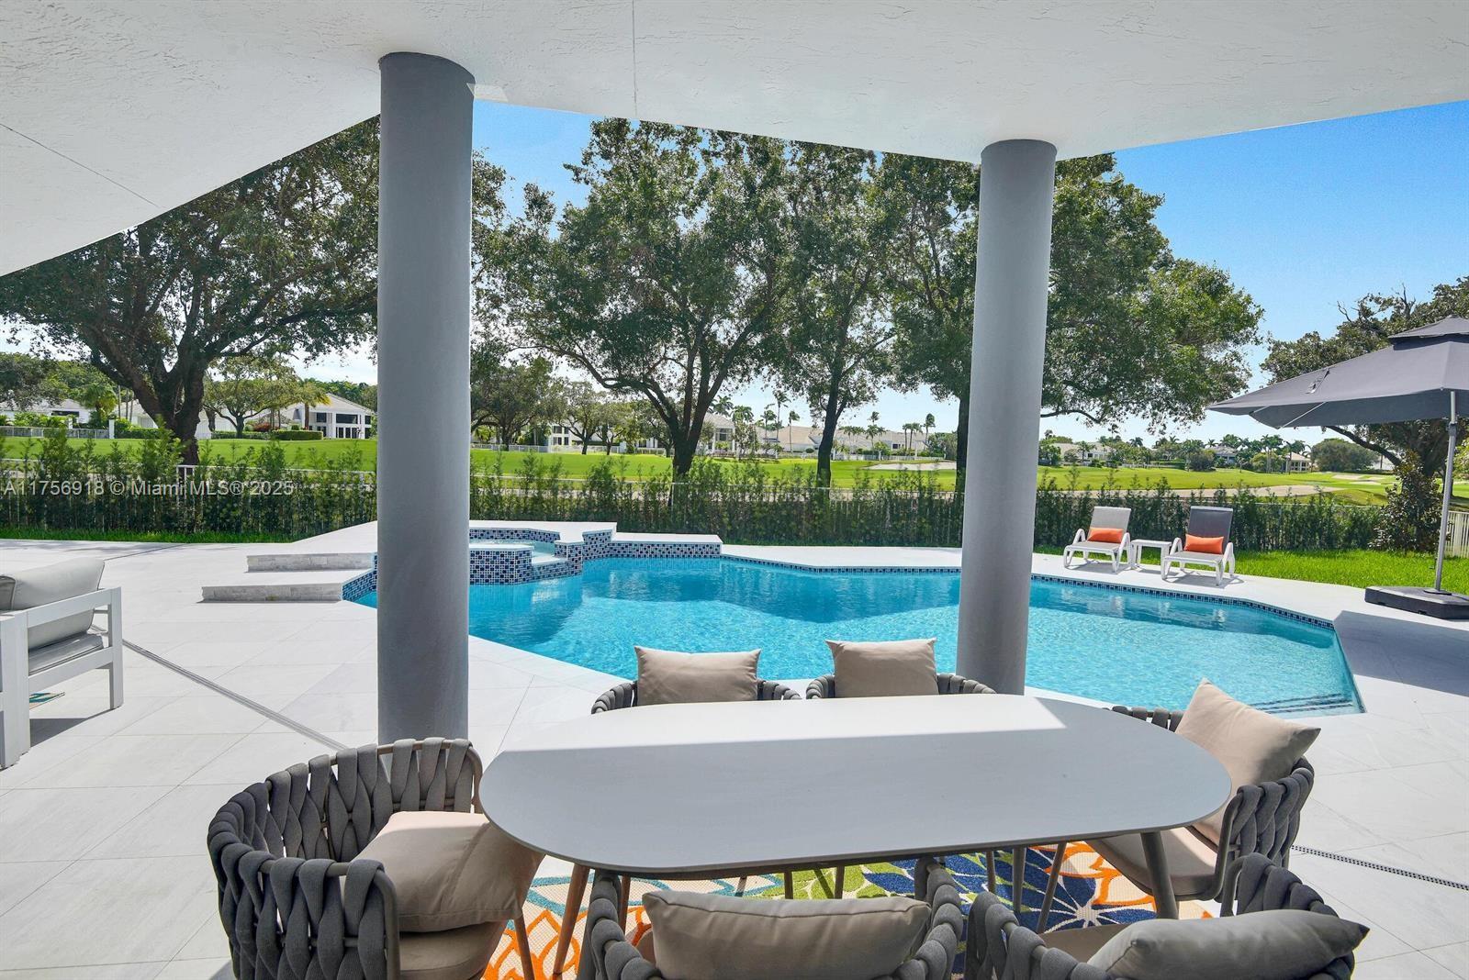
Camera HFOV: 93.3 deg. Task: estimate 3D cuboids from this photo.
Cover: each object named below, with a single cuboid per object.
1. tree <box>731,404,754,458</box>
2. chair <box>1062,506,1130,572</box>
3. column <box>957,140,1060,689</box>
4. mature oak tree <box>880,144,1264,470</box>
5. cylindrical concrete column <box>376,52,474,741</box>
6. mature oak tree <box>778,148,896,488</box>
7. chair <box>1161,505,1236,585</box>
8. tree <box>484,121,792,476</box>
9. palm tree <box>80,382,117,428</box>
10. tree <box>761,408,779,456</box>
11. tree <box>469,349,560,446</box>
[{"bbox_3d":[1.372,-10.870,127.588,3.900,9.740,3.900,2,3,0],"label":"tree"},{"bbox_3d":[5.723,0.700,10.877,0.680,0.950,1.450,4,4,36],"label":"chair"},{"bbox_3d":[1.228,-0.041,3.199,0.315,2.935,0.315,2,3,0],"label":"column"},{"bbox_3d":[9.505,-4.650,19.253,8.600,10.680,8.200,3,4,26],"label":"mature oak tree"},{"bbox_3d":[-1.188,-0.084,2.673,0.315,2.935,0.315,2,3,0],"label":"cylindrical concrete column"},{"bbox_3d":[2.817,-4.967,19.246,4.600,11.320,4.800,2,3,8],"label":"mature oak tree"},{"bbox_3d":[6.725,0.776,10.060,0.680,0.950,1.450,4,4,39],"label":"chair"},{"bbox_3d":[-2.481,-4.755,17.965,8.000,10.930,7.600,1,3,-8],"label":"tree"},{"bbox_3d":[-76.903,-9.969,83.701,3.700,6.530,3.700,-1,4,-42],"label":"palm tree"},{"bbox_3d":[6.644,-11.039,129.573,3.200,9.030,3.200,2,3,3],"label":"tree"},{"bbox_3d":[-36.580,-14.561,111.418,16.000,16.490,15.000,1,3,-18],"label":"tree"}]

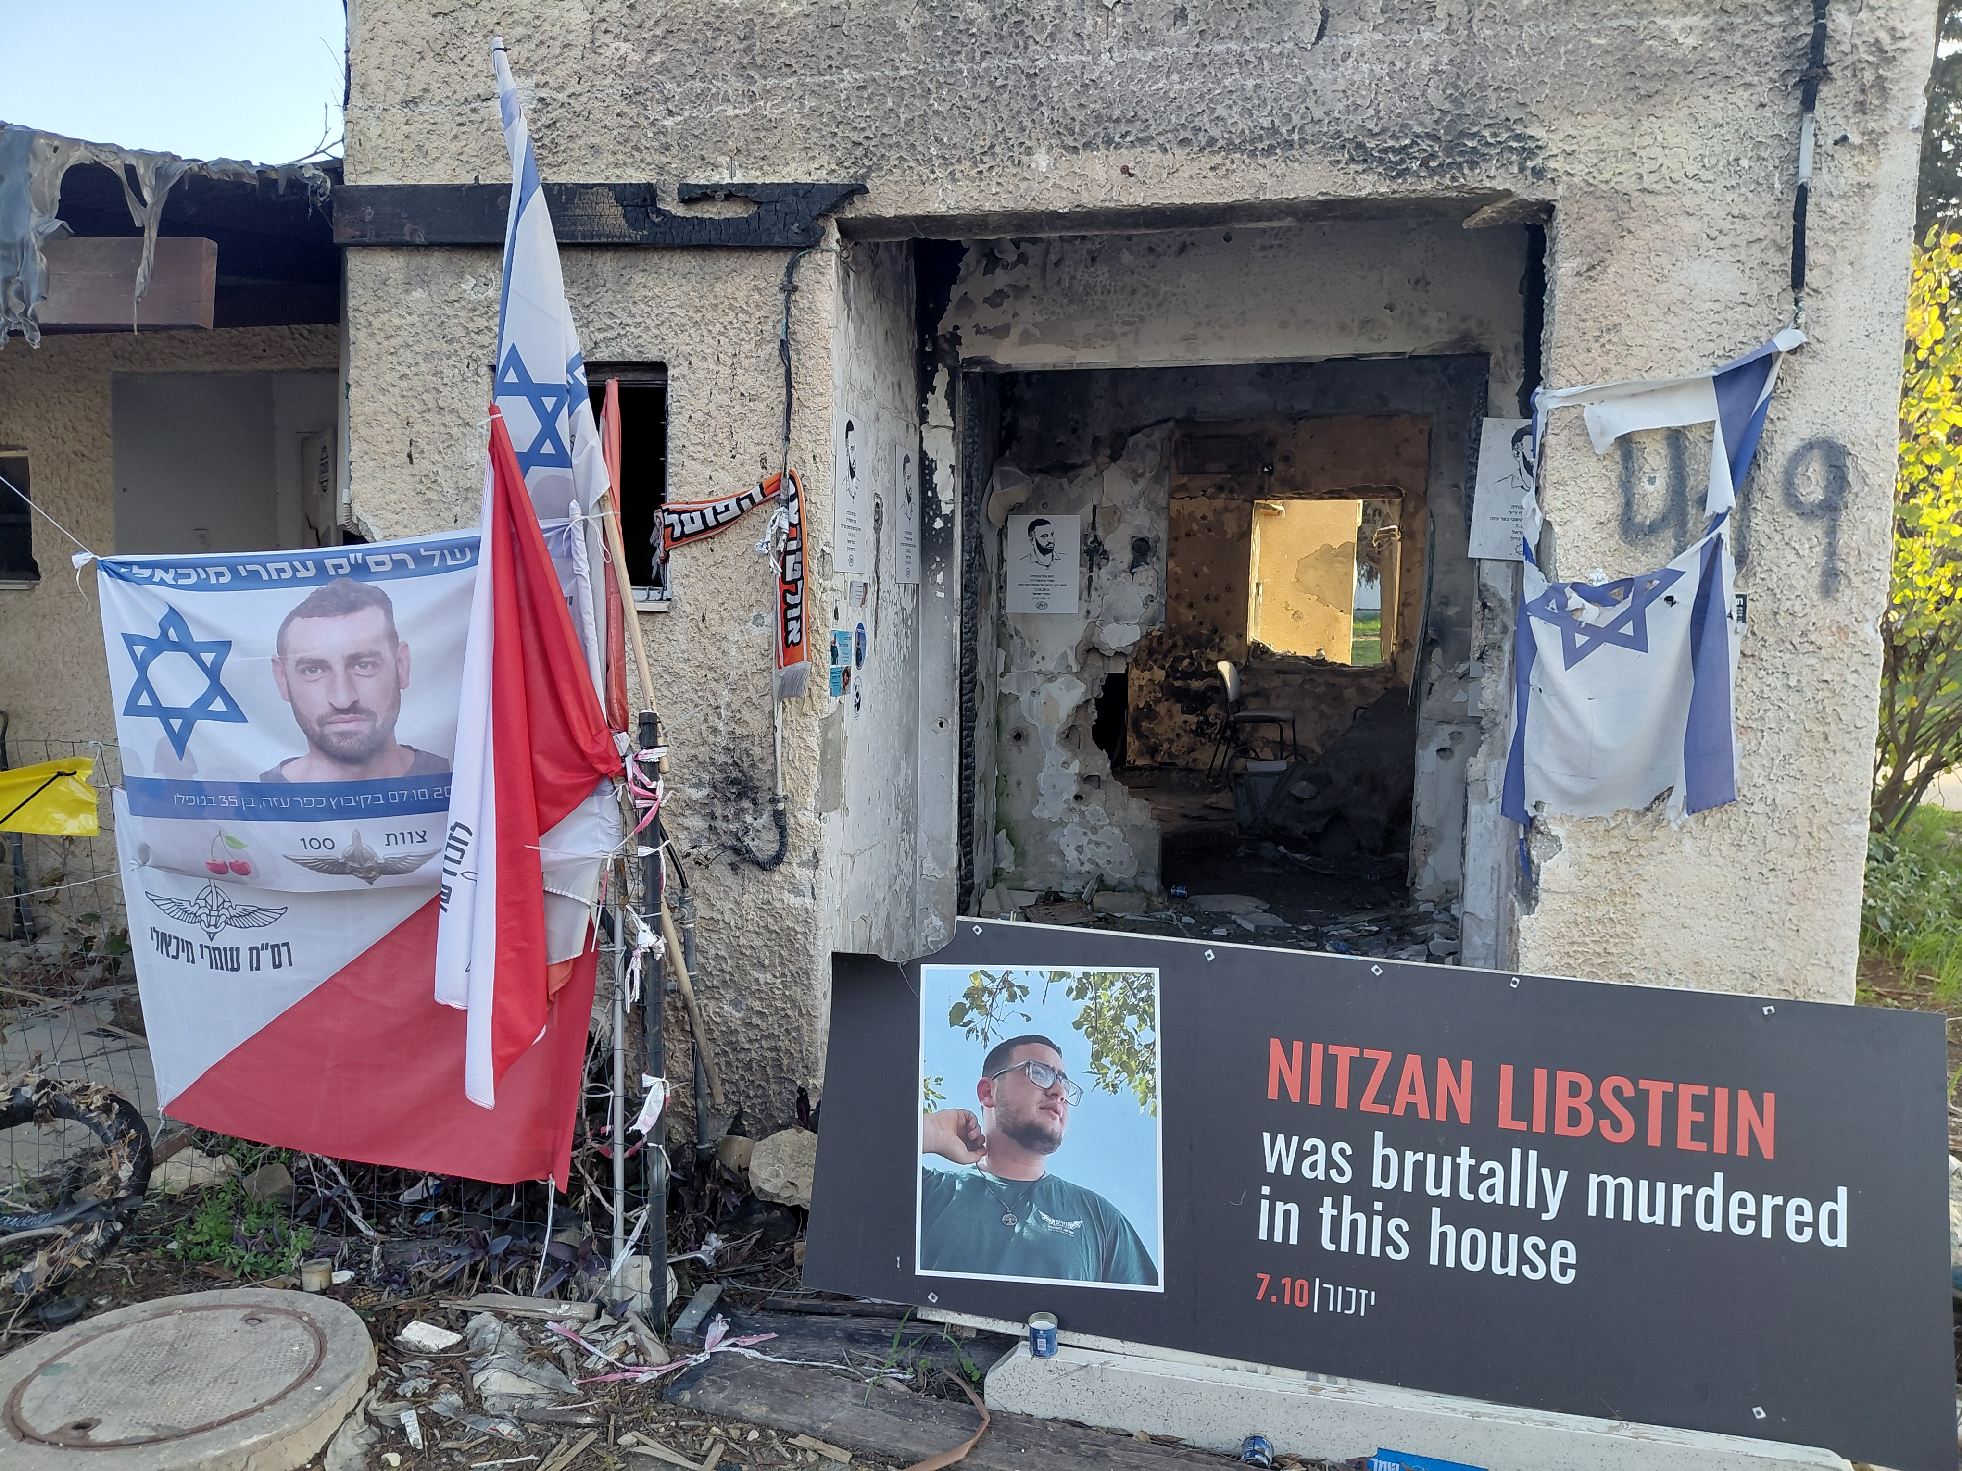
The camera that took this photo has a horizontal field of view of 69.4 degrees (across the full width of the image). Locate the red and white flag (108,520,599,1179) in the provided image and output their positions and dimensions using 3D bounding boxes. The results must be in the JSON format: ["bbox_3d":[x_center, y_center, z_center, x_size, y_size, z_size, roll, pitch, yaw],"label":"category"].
[{"bbox_3d":[-1.373,0.260,3.100,1.100,1.410,0.120,1,6,1],"label":"red and white flag"}]

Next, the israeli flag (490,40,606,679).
[{"bbox_3d":[-0.880,-0.734,2.880,0.220,1.260,0.200,1,6,-3],"label":"israeli flag"}]

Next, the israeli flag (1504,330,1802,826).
[{"bbox_3d":[1.813,-0.429,3.830,0.710,1.320,0.120,2,6,12],"label":"israeli flag"}]

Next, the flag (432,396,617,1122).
[{"bbox_3d":[-0.914,0.050,2.860,0.340,1.350,0.220,0,6,-6],"label":"flag"}]

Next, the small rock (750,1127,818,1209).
[{"bbox_3d":[-0.501,1.137,3.720,0.210,0.180,0.180,2,6,12],"label":"small rock"}]

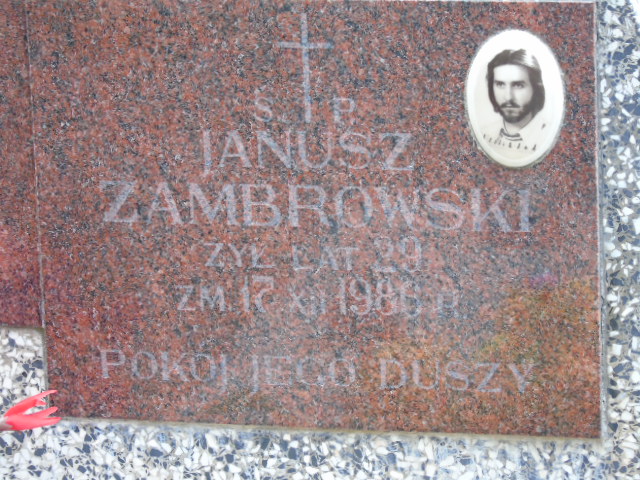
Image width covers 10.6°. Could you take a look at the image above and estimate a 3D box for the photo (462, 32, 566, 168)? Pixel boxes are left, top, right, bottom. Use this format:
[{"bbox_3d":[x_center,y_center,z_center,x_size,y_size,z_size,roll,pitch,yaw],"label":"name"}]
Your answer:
[{"bbox_3d":[0.172,-0.125,3.034,0.089,0.125,0.010,2,16,12],"label":"photo"}]

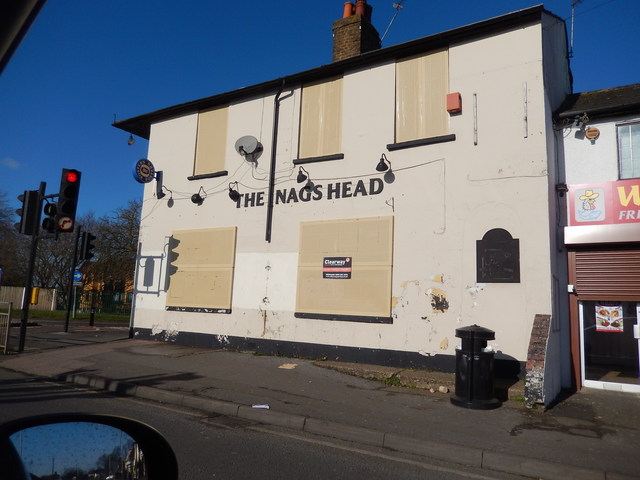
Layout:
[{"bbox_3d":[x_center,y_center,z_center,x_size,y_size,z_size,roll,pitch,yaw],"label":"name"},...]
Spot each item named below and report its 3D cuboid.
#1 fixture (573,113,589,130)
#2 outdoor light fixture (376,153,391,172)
[{"bbox_3d":[4.057,-1.846,7.199,0.217,0.276,0.246,-3,-9,31],"label":"fixture"},{"bbox_3d":[1.091,-1.326,7.941,0.217,0.325,0.355,-3,-9,31],"label":"outdoor light fixture"}]

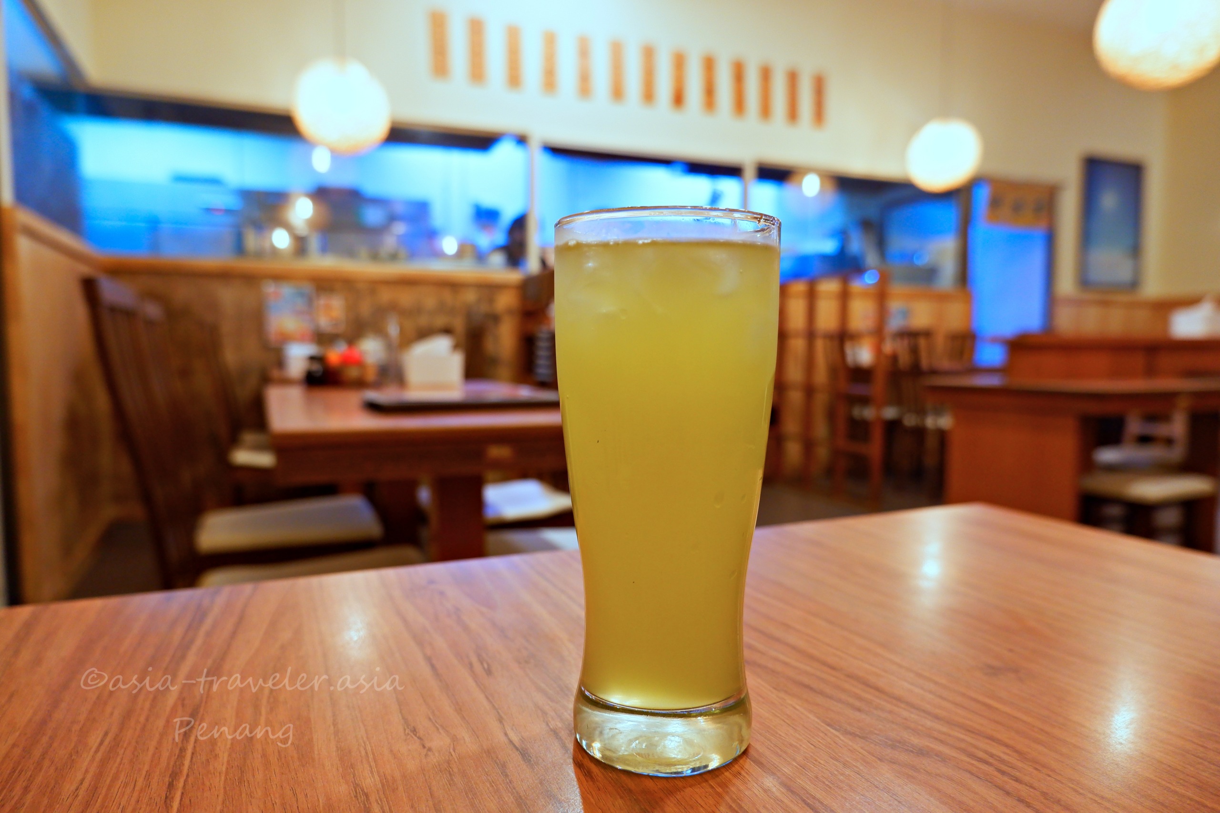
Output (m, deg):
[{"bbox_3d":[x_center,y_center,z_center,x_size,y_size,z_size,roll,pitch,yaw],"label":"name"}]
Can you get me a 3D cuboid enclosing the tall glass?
[{"bbox_3d":[0.018,0.026,0.258,0.072,0.168,0.072,0,4,0],"label":"tall glass"}]

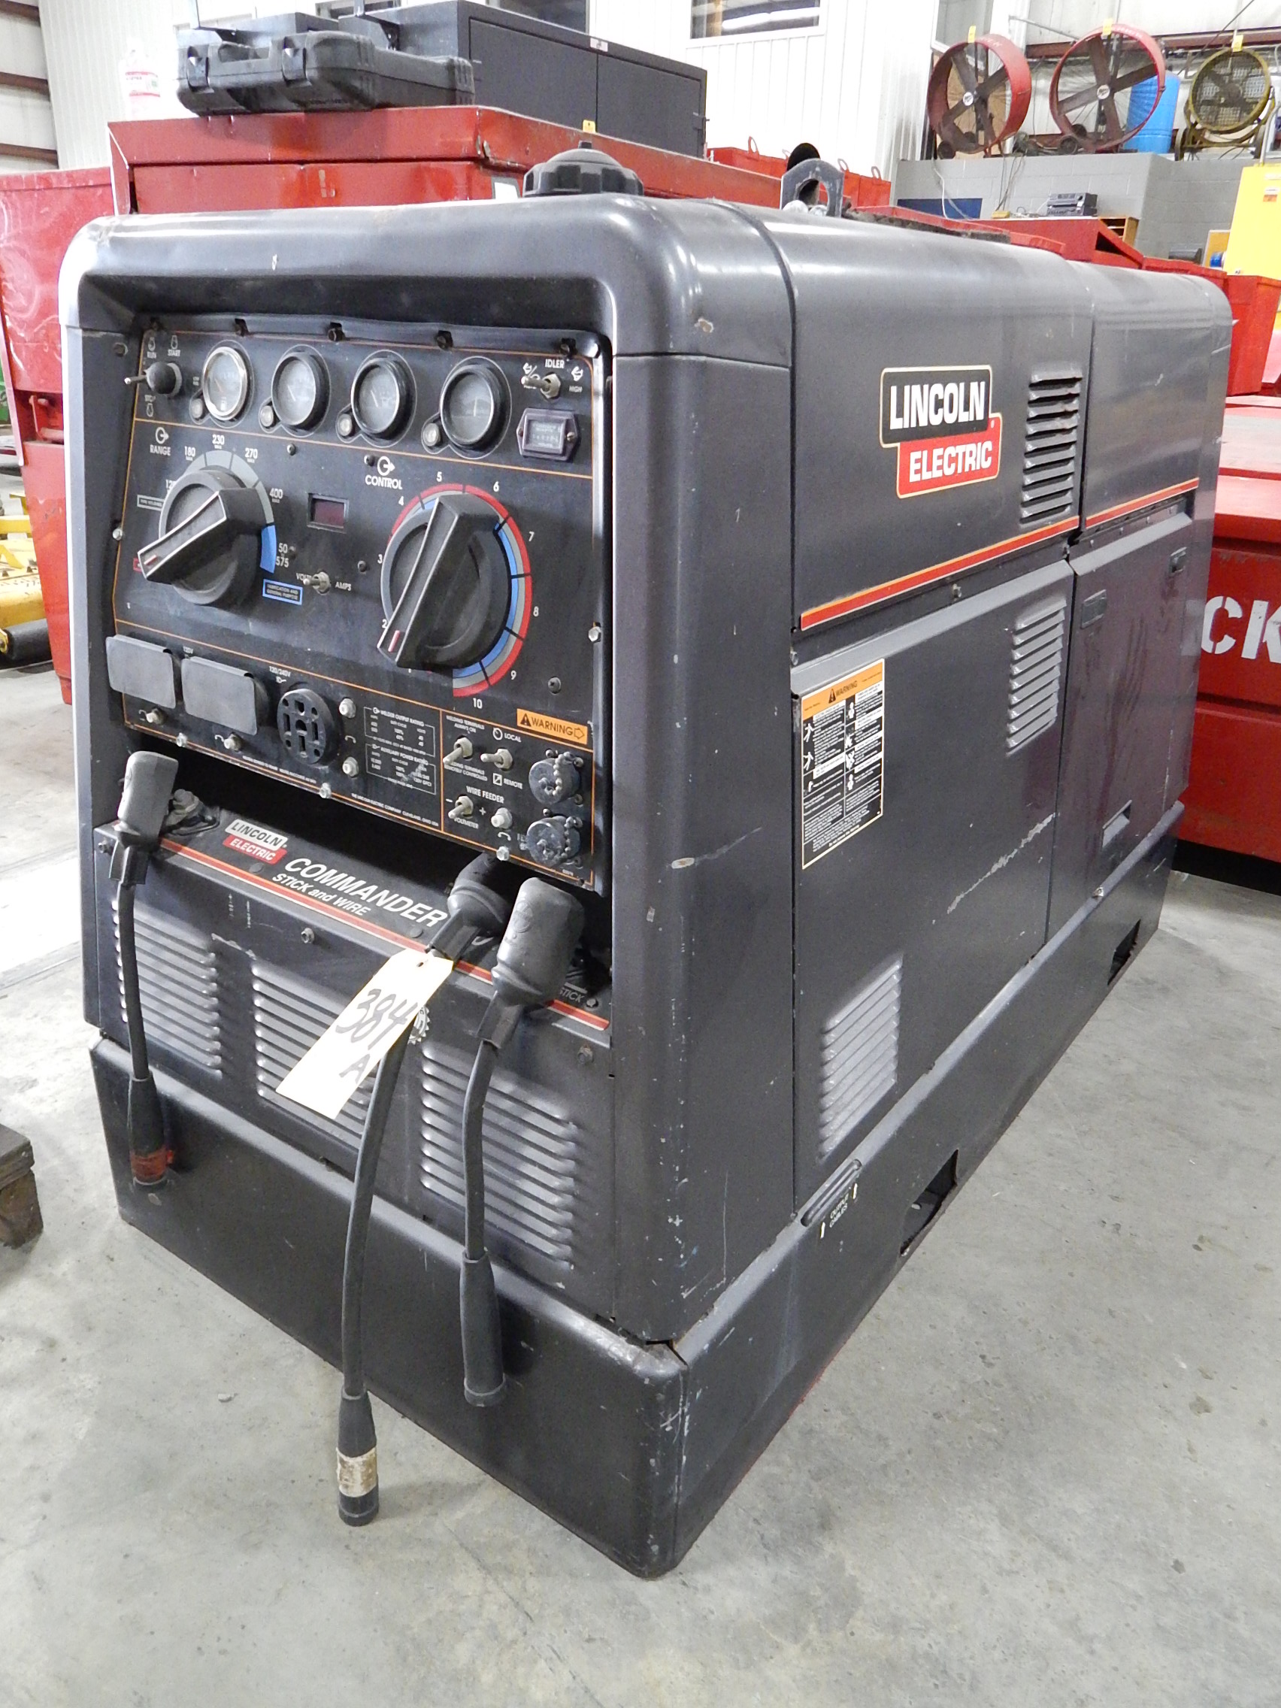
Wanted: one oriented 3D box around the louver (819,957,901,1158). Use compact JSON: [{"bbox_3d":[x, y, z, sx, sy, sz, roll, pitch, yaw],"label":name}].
[{"bbox_3d":[0.215,0.193,1.176,0.016,0.143,0.166,12,25,34],"label":"louver"}]

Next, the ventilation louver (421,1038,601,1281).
[{"bbox_3d":[-0.121,0.252,1.023,0.176,0.145,0.016,18,24,32],"label":"ventilation louver"}]

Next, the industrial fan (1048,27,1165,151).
[{"bbox_3d":[5.085,-8.352,13.450,1.170,1.210,0.480,16,36,29],"label":"industrial fan"}]

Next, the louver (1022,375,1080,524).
[{"bbox_3d":[0.444,-0.431,1.315,0.016,0.150,0.164,12,25,34],"label":"louver"}]

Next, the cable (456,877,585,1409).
[{"bbox_3d":[-0.100,0.242,0.967,0.085,0.481,0.105,18,29,32],"label":"cable"}]

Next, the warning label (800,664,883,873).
[{"bbox_3d":[0.174,-0.077,1.038,0.004,0.144,0.146,12,25,34],"label":"warning label"}]

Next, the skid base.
[{"bbox_3d":[0.147,0.164,1.808,0.823,0.242,1.580,18,29,32],"label":"skid base"}]

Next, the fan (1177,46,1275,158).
[{"bbox_3d":[6.428,-8.252,13.550,0.970,1.050,0.520,16,28,29],"label":"fan"}]

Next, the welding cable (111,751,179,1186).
[{"bbox_3d":[-0.500,0.126,1.241,0.080,0.478,0.100,18,29,32],"label":"welding cable"}]

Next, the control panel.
[{"bbox_3d":[-0.268,-0.224,0.984,0.601,0.364,0.075,18,19,32],"label":"control panel"}]

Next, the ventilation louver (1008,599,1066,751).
[{"bbox_3d":[0.458,-0.203,1.405,0.016,0.149,0.163,12,25,34],"label":"ventilation louver"}]

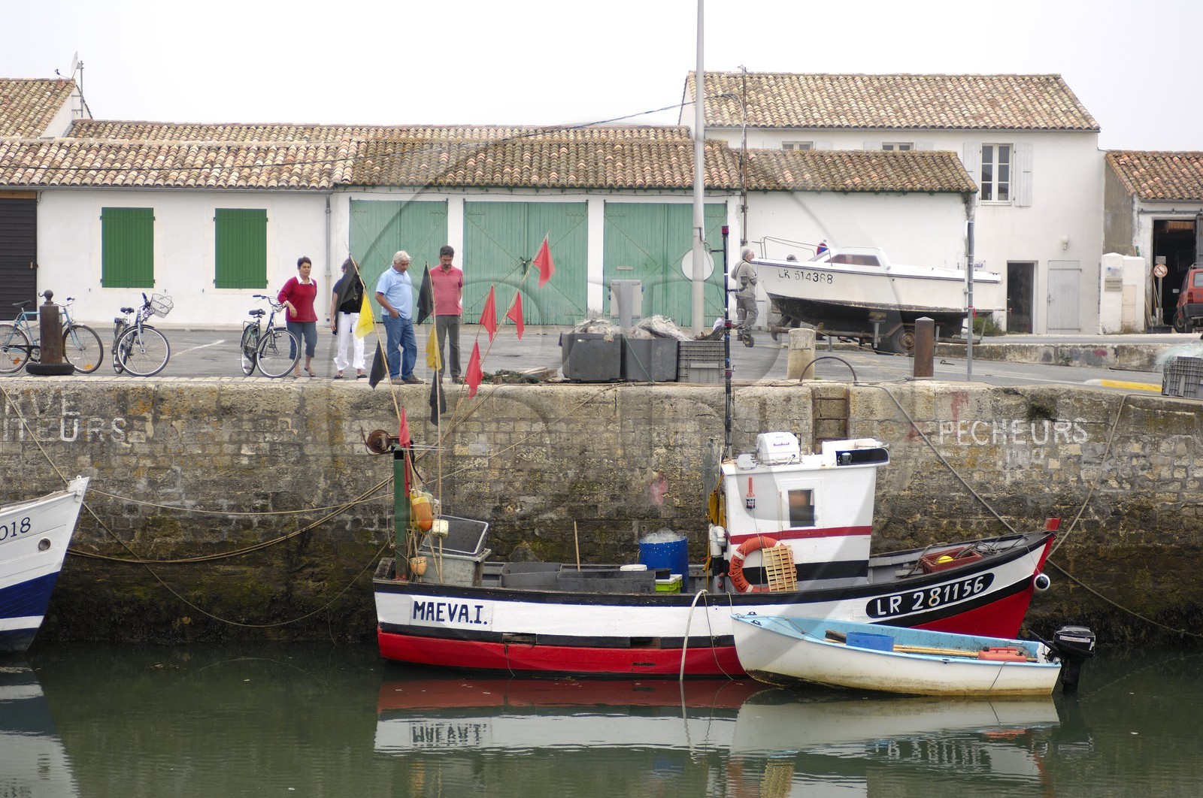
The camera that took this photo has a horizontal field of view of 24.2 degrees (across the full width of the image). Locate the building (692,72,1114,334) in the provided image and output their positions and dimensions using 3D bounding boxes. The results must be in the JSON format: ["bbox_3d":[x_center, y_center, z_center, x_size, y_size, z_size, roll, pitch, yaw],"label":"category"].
[{"bbox_3d":[7.507,-5.332,75.001,10.200,6.900,9.200,0,3,-2],"label":"building"}]

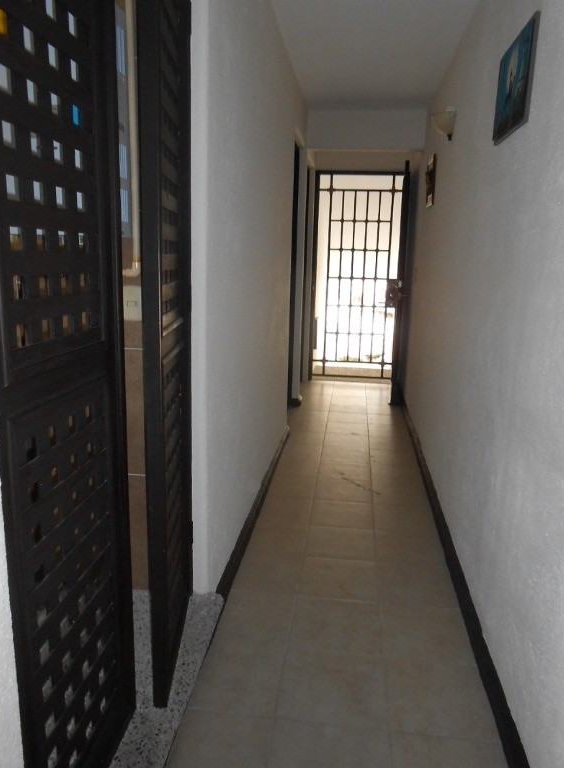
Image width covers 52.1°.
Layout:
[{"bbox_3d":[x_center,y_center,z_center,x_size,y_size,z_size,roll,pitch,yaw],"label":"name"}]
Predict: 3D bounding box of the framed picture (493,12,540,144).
[{"bbox_3d":[0.754,-0.970,1.887,0.018,0.285,0.417,3,12,7],"label":"framed picture"}]

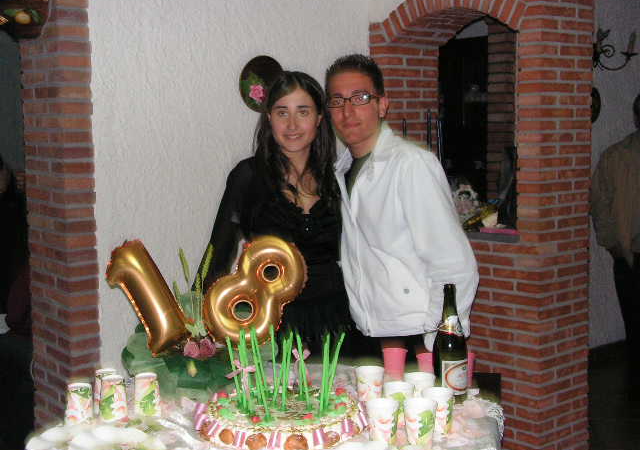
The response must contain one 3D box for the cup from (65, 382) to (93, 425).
[{"bbox_3d":[-0.588,0.435,2.158,0.071,0.098,0.071,-1,7,0],"label":"cup"}]

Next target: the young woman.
[{"bbox_3d":[-0.114,0.362,2.743,0.520,1.640,0.360,-2,7,-8],"label":"young woman"}]

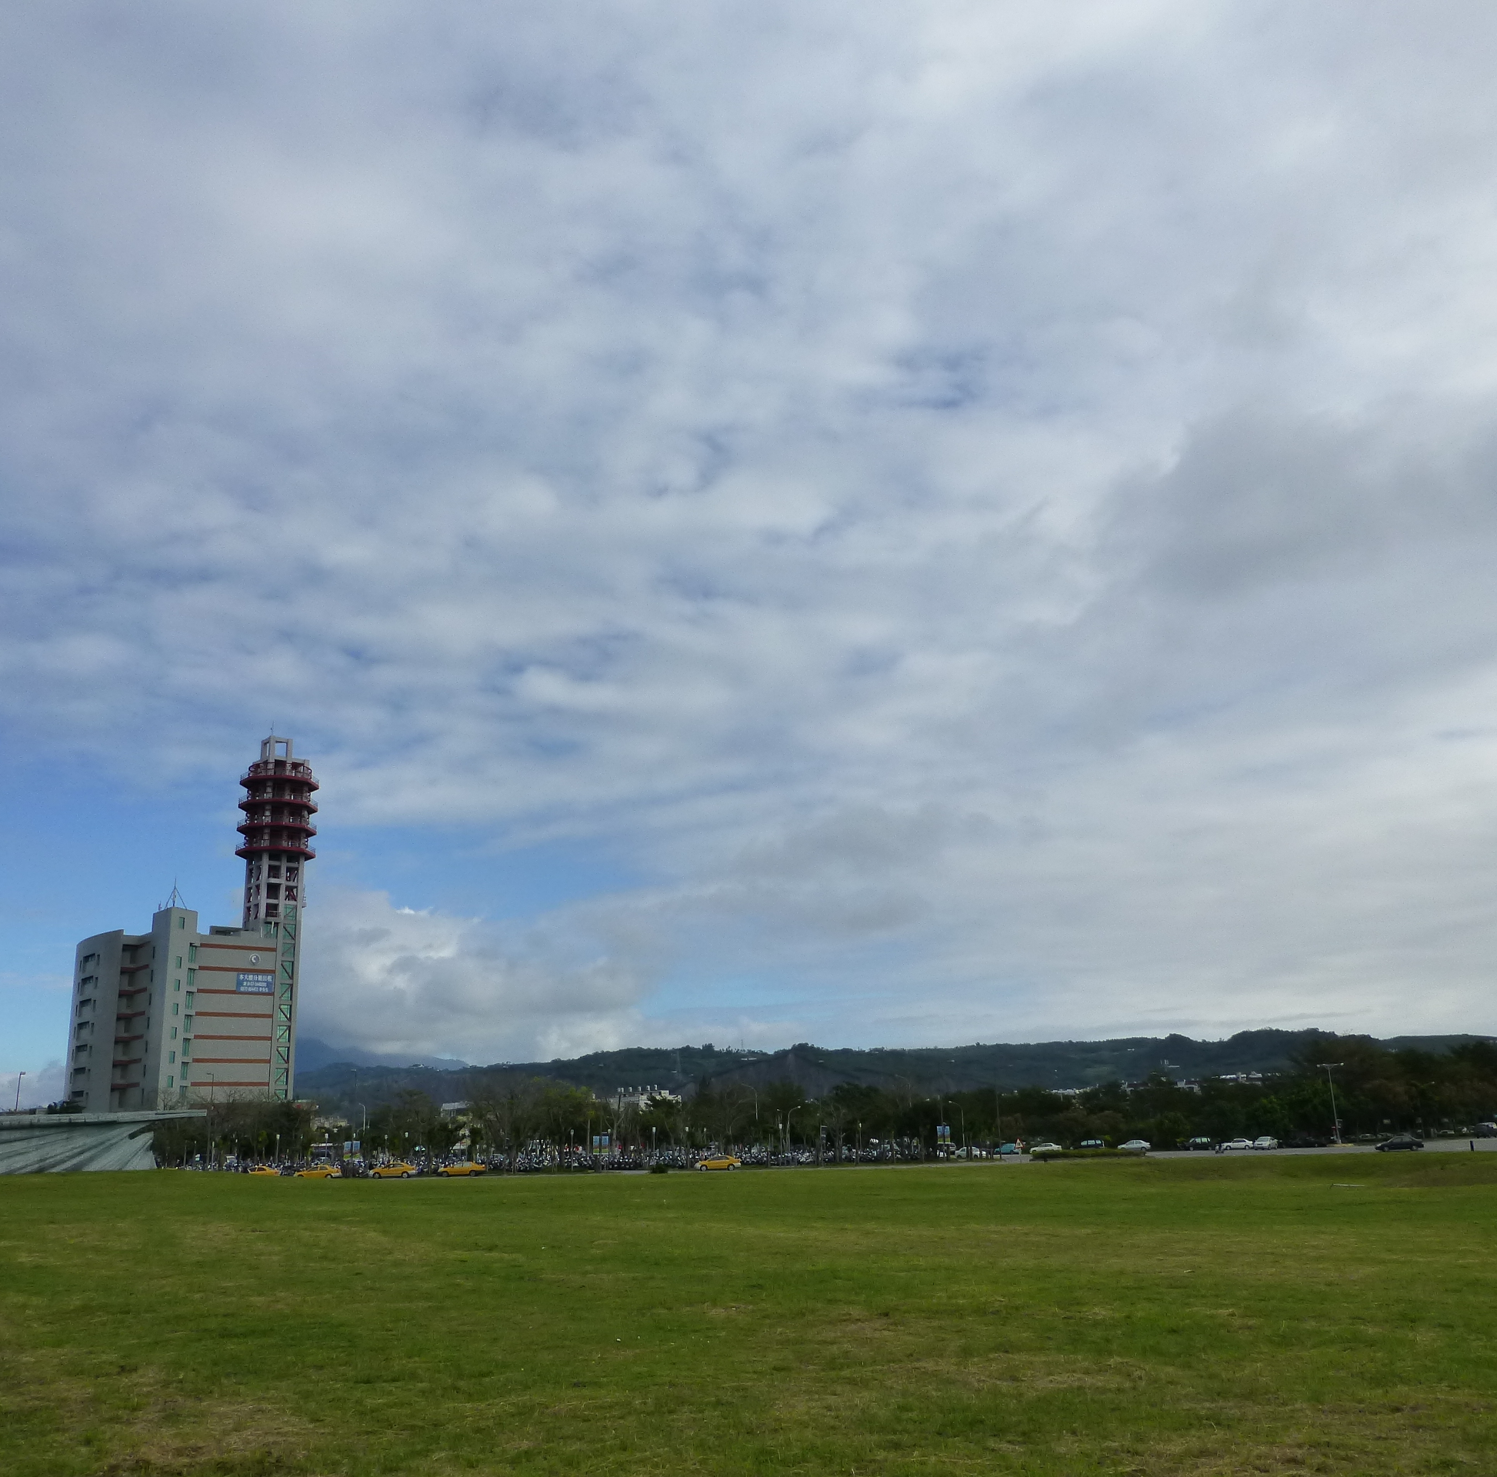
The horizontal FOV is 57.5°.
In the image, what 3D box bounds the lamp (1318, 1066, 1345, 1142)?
[{"bbox_3d":[74.560,46.620,174.000,3.400,10.040,3.000,-11,-19,31],"label":"lamp"}]

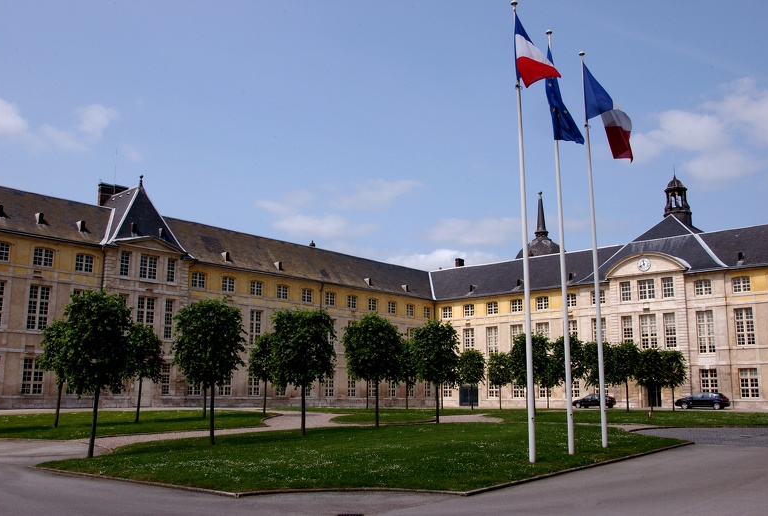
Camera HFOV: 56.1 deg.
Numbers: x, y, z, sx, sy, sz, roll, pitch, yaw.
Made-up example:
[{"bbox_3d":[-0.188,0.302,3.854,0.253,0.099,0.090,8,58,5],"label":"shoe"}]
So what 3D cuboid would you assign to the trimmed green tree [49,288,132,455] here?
[{"bbox_3d":[-8.380,3.260,20.600,2.350,4.720,2.350,0,-11,0],"label":"trimmed green tree"}]

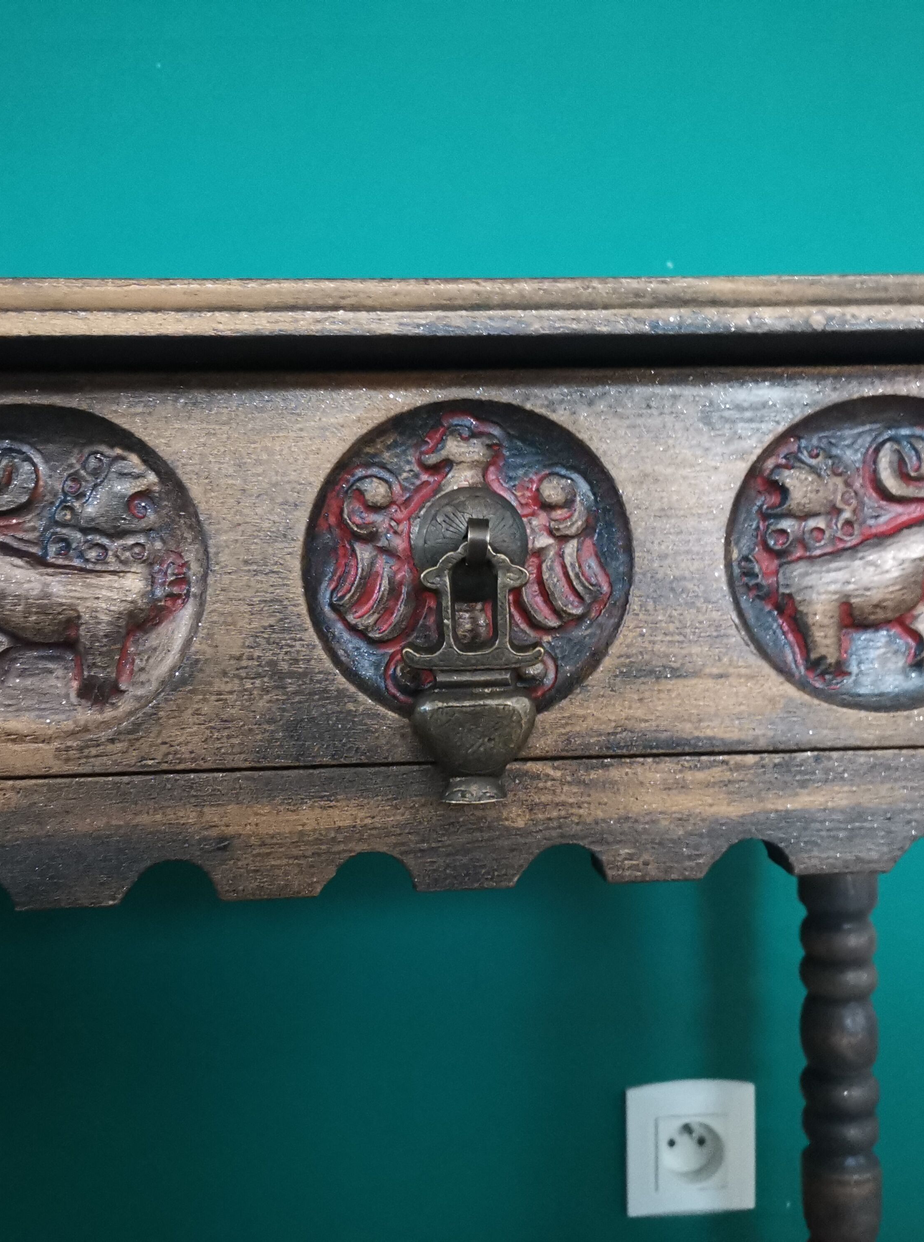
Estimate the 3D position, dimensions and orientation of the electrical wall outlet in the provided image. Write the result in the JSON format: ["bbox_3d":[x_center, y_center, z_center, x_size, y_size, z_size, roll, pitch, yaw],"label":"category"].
[{"bbox_3d":[0.141,0.324,0.772,0.080,0.084,0.012,-1,3,-4],"label":"electrical wall outlet"}]

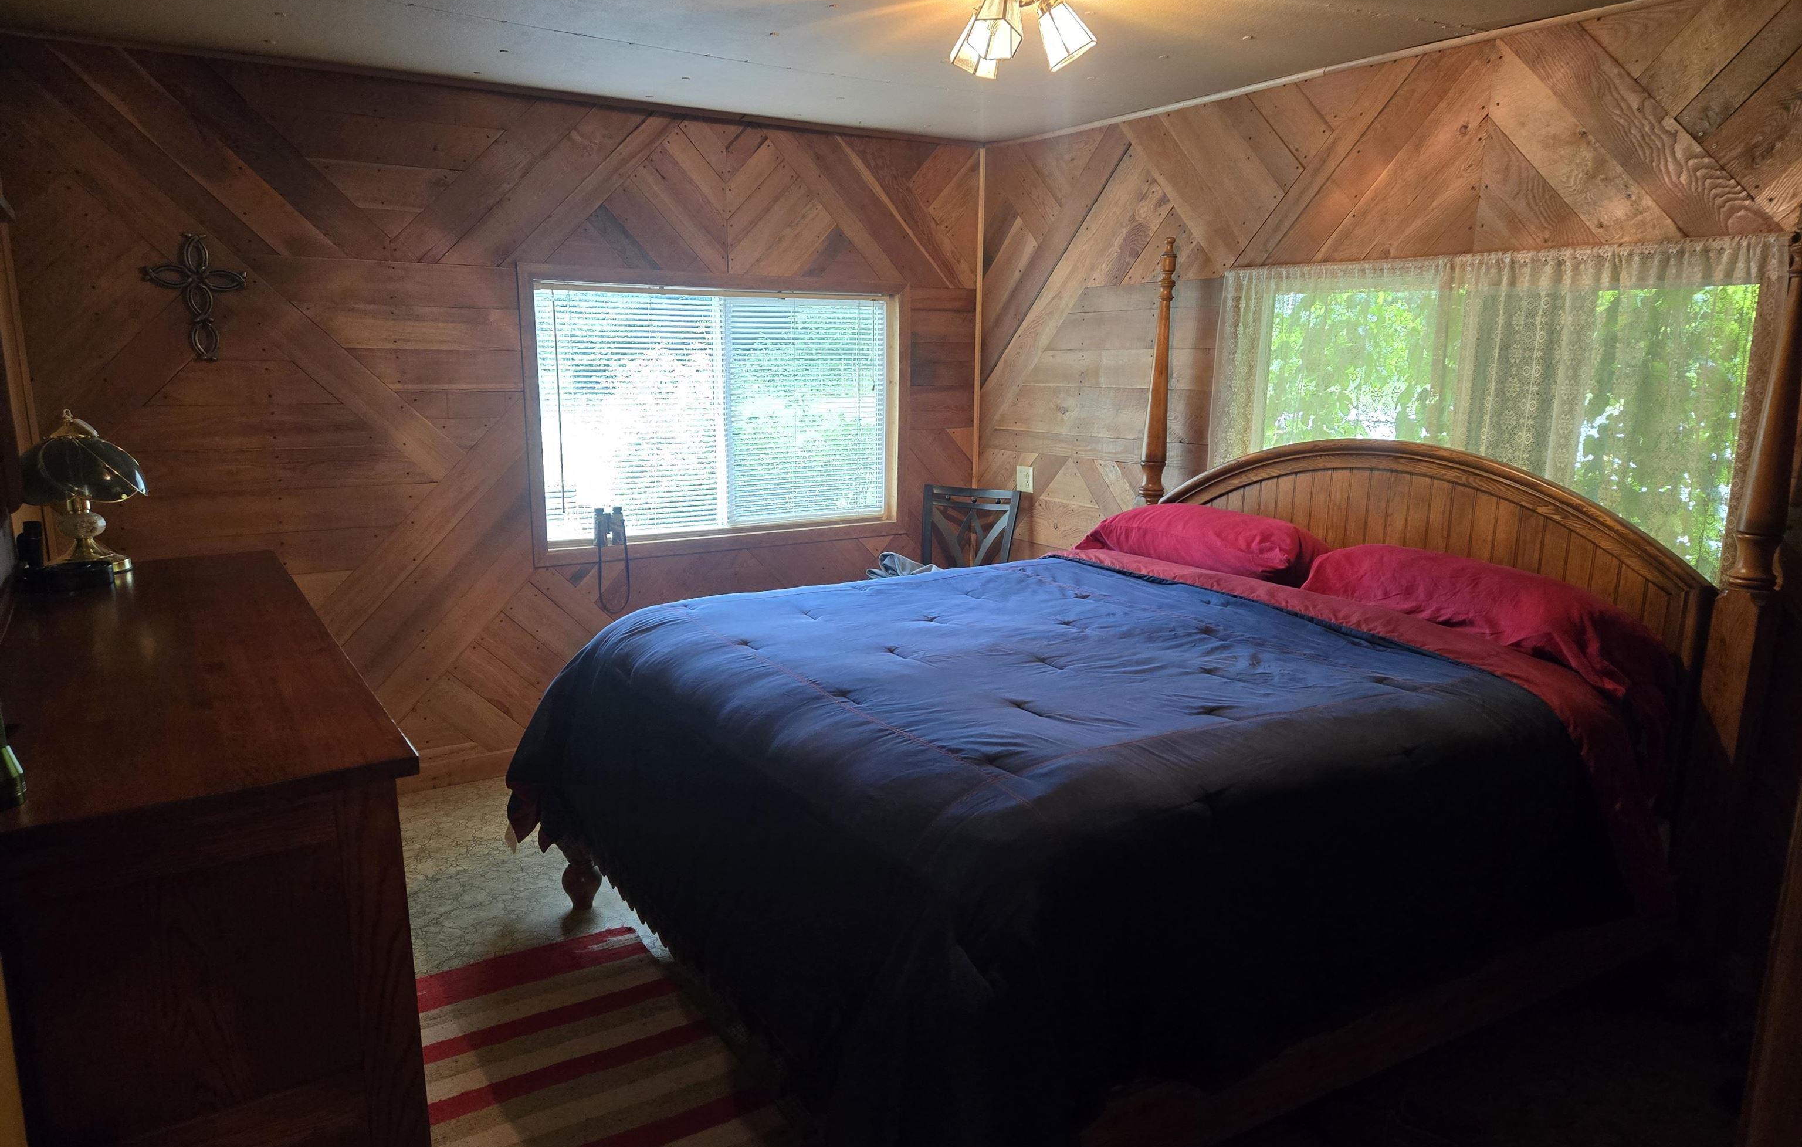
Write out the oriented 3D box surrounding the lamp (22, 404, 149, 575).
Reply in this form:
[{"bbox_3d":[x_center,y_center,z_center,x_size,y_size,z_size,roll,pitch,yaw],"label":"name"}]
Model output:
[{"bbox_3d":[-1.892,-0.190,2.754,0.300,0.364,0.300,-6,13,-31],"label":"lamp"}]

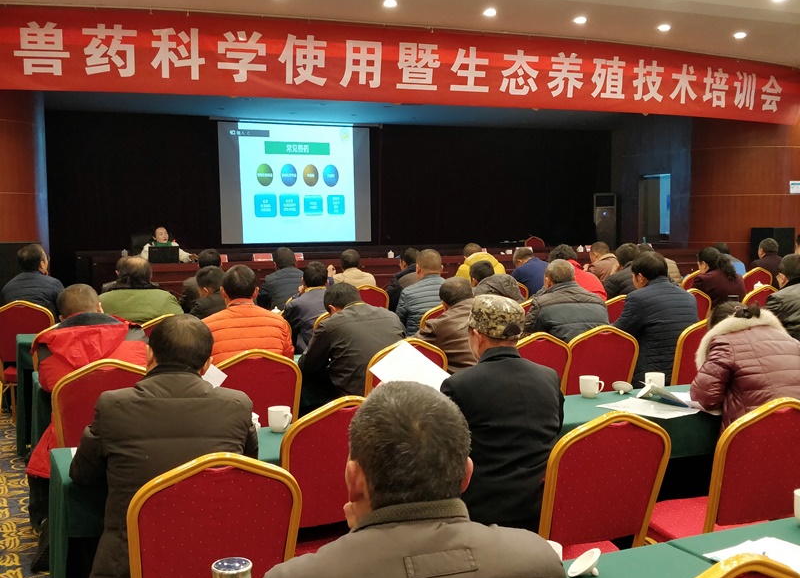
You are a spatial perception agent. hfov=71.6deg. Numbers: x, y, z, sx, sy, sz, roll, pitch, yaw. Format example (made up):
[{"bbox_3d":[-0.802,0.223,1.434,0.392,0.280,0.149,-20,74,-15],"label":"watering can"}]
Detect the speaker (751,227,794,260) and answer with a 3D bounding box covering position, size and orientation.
[{"bbox_3d":[6.019,-0.344,8.980,0.450,1.280,0.440,-2,7,-14],"label":"speaker"}]

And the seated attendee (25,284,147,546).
[{"bbox_3d":[-1.388,0.580,2.582,0.570,1.250,0.800,-2,7,-15],"label":"seated attendee"}]

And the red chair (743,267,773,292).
[{"bbox_3d":[4.229,0.188,6.925,0.450,0.920,0.560,-2,7,-16],"label":"red chair"}]

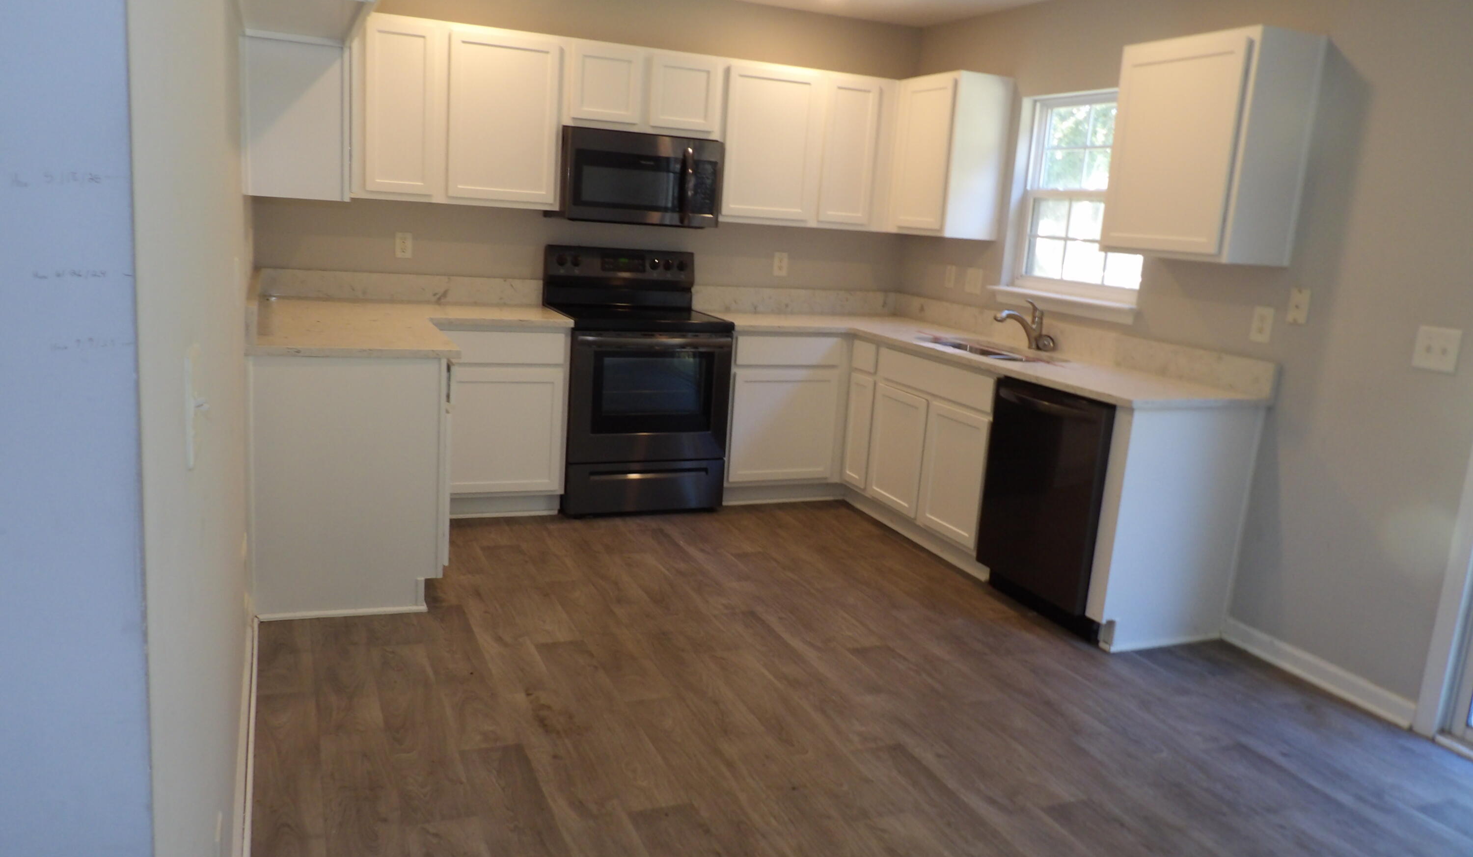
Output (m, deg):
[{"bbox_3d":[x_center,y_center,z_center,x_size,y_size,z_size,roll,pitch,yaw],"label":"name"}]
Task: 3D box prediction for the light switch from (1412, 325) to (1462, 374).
[{"bbox_3d":[2.117,-0.241,3.088,0.007,0.123,0.124,-1,13,-24],"label":"light switch"}]

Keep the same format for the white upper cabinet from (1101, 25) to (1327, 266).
[{"bbox_3d":[1.651,-0.982,3.627,0.322,0.748,0.602,-1,13,-23],"label":"white upper cabinet"}]

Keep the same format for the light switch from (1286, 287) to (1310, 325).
[{"bbox_3d":[1.929,-0.419,3.506,0.007,0.114,0.073,-1,13,-24],"label":"light switch"}]

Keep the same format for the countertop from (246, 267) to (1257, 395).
[{"bbox_3d":[-0.103,-0.389,4.035,3.297,0.156,2.490,-1,13,-24],"label":"countertop"}]

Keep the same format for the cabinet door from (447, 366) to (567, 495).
[{"bbox_3d":[-1.036,0.015,4.485,0.540,0.552,0.020,-1,13,-23],"label":"cabinet door"}]

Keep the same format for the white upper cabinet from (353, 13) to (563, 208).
[{"bbox_3d":[-1.249,-1.370,4.509,0.902,0.748,0.322,-1,13,-23],"label":"white upper cabinet"}]

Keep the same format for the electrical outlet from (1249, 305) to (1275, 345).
[{"bbox_3d":[1.871,-0.370,3.639,0.007,0.116,0.074,-1,13,-24],"label":"electrical outlet"}]

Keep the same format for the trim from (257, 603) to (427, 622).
[{"bbox_3d":[-1.327,0.622,3.458,0.535,0.023,0.020,-1,13,-24],"label":"trim"}]

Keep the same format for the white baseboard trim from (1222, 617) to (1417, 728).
[{"bbox_3d":[1.935,0.812,3.454,0.016,0.095,0.713,-1,13,-23],"label":"white baseboard trim"}]

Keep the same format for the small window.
[{"bbox_3d":[1.528,-1.020,4.491,0.100,0.880,0.880,-1,13,-24],"label":"small window"}]

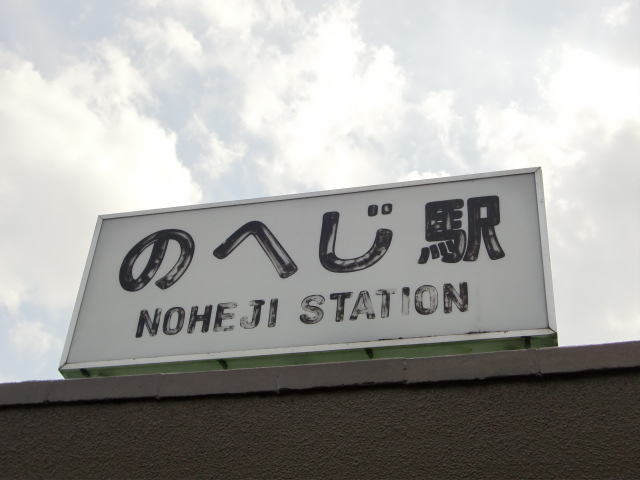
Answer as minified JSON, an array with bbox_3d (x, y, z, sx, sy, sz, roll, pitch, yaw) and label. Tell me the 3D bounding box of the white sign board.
[{"bbox_3d":[-0.074,0.220,5.657,2.650,1.092,0.220,-6,-39,13],"label":"white sign board"}]

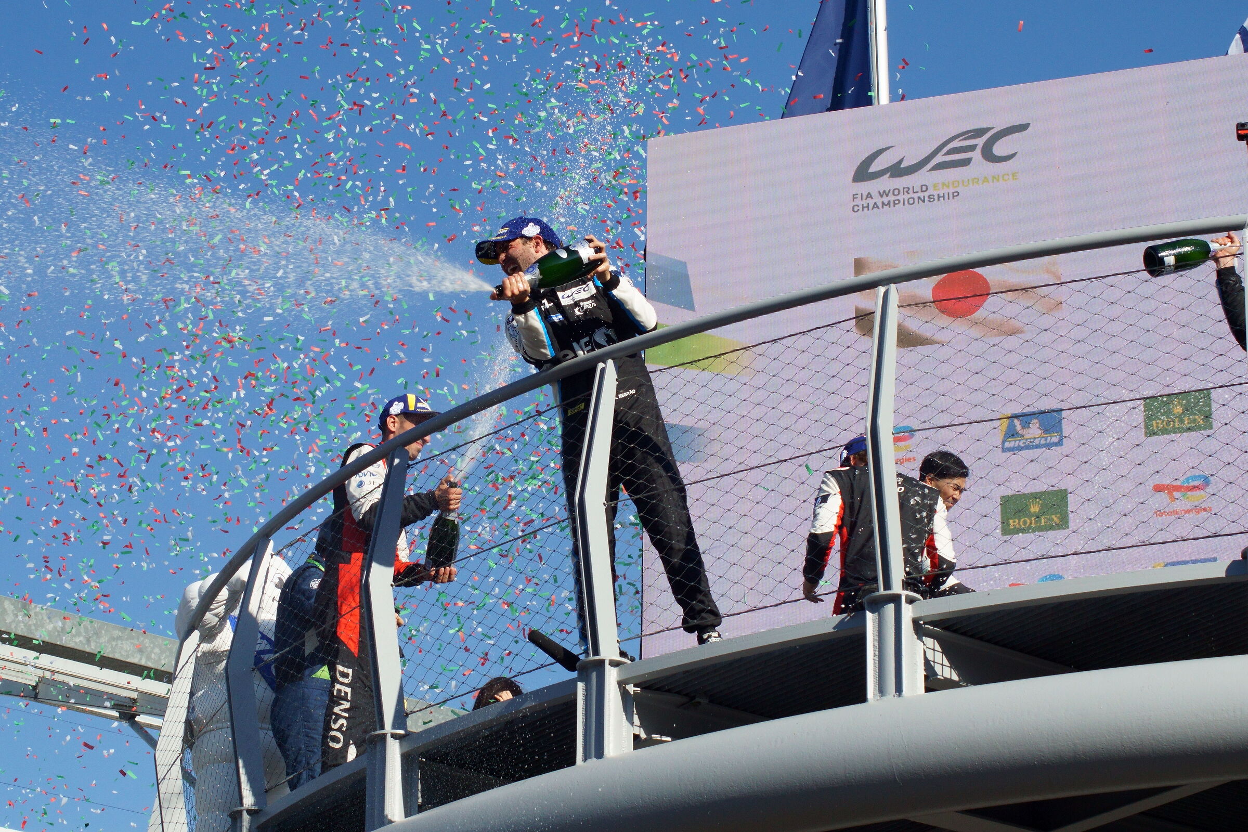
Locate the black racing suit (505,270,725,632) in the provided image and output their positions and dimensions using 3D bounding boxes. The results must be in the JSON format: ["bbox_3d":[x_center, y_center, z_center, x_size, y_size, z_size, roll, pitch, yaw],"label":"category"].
[{"bbox_3d":[-0.036,0.153,12.269,0.728,1.470,0.480,-4,-23,10],"label":"black racing suit"}]

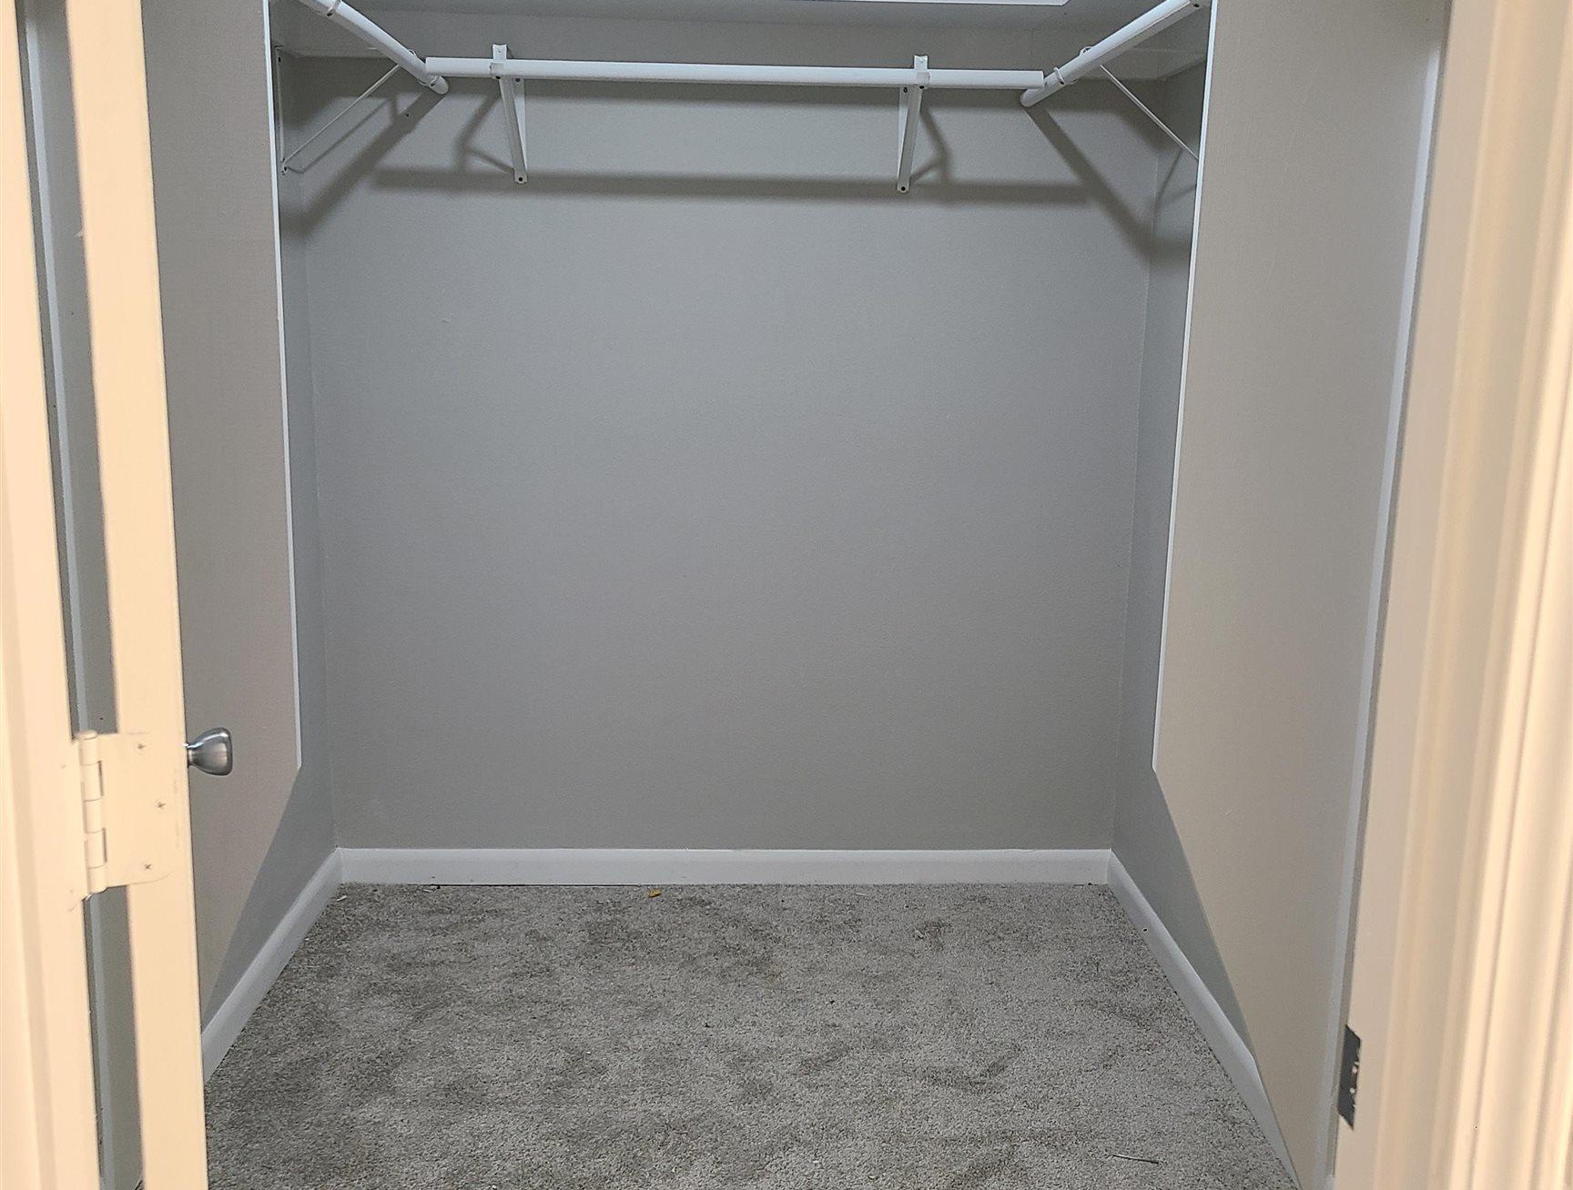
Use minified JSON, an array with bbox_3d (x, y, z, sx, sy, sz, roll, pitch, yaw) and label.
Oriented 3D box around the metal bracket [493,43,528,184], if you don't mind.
[{"bbox_3d":[-0.542,-0.937,3.087,0.028,0.236,0.295,1,12,-2],"label":"metal bracket"}]

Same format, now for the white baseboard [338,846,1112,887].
[{"bbox_3d":[-0.129,0.621,3.574,1.754,0.083,0.015,1,12,-2],"label":"white baseboard"}]

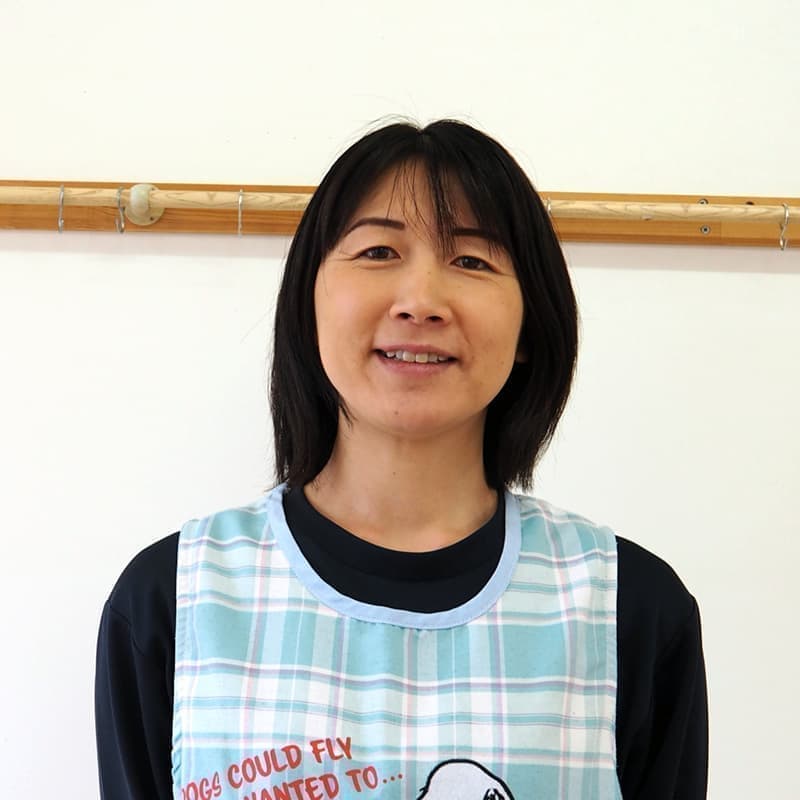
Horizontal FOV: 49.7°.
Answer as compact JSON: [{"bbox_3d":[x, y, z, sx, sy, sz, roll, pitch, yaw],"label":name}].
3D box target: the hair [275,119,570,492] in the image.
[{"bbox_3d":[0.019,-0.072,0.680,0.230,0.280,0.210,3,-5,1],"label":"hair"}]

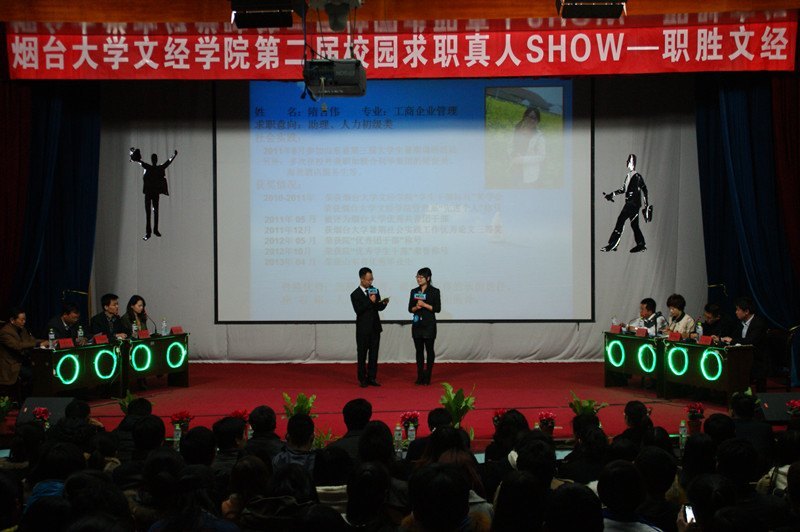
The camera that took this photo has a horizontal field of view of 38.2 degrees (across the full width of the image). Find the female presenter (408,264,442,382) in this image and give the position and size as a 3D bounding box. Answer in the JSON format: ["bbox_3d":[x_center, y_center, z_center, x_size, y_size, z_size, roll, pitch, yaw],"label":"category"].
[{"bbox_3d":[0.365,0.883,16.850,0.440,1.710,0.310,0,1,22],"label":"female presenter"}]

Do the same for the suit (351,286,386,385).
[{"bbox_3d":[-0.474,1.018,16.812,0.480,1.440,0.360,-2,3,-38],"label":"suit"}]

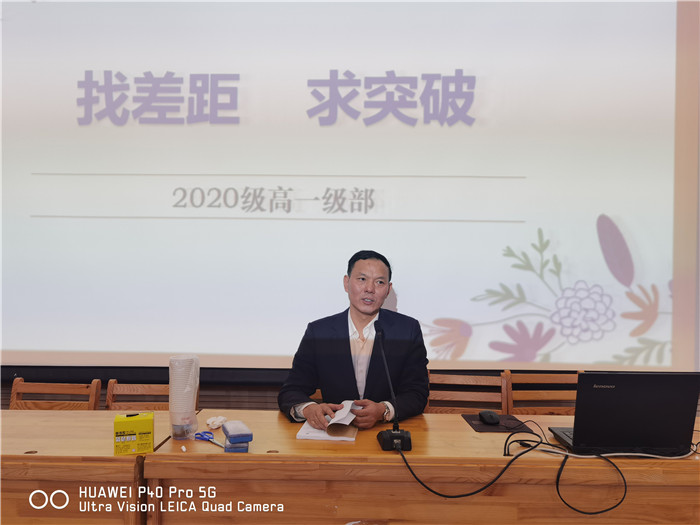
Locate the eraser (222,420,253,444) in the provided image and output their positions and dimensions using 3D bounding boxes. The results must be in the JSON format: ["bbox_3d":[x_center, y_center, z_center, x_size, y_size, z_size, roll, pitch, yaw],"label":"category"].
[{"bbox_3d":[-0.342,0.516,1.659,0.063,0.029,0.143,2,-2,-21],"label":"eraser"}]

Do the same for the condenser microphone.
[{"bbox_3d":[0.133,0.376,1.728,0.110,0.380,0.190,1,-2,-9],"label":"condenser microphone"}]

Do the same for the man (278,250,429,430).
[{"bbox_3d":[0.010,0.629,2.120,0.580,1.350,0.650,1,-2,2],"label":"man"}]

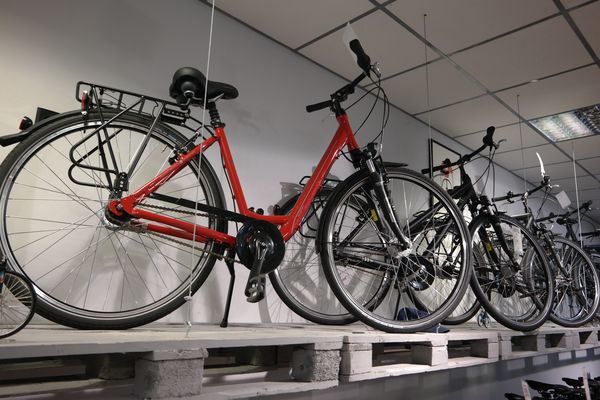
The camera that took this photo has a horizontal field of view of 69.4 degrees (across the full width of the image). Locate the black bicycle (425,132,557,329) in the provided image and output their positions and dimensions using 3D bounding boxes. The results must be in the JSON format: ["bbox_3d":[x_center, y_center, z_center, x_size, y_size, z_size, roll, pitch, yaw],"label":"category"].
[{"bbox_3d":[0.738,0.176,2.553,1.830,1.100,0.610,5,-20,-11],"label":"black bicycle"}]

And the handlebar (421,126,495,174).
[{"bbox_3d":[1.003,-0.293,2.757,0.150,0.110,0.630,9,-23,-24],"label":"handlebar"}]

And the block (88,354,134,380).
[{"bbox_3d":[-0.567,0.501,1.345,0.138,0.079,0.140,14,-17,-41],"label":"block"}]

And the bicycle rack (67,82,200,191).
[{"bbox_3d":[-0.566,-0.179,1.491,0.410,0.350,0.150,9,-20,-27],"label":"bicycle rack"}]

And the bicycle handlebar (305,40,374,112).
[{"bbox_3d":[0.167,-0.531,1.992,0.170,0.140,0.610,6,-18,-16],"label":"bicycle handlebar"}]

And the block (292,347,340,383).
[{"bbox_3d":[0.051,0.547,1.442,0.138,0.079,0.100,14,-17,-41],"label":"block"}]

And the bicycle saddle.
[{"bbox_3d":[-0.362,-0.427,1.683,0.260,0.120,0.200,9,-20,-27],"label":"bicycle saddle"}]

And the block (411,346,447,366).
[{"bbox_3d":[0.569,0.673,1.905,0.138,0.079,0.100,14,-17,-41],"label":"block"}]

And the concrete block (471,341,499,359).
[{"bbox_3d":[0.954,0.770,2.251,0.138,0.079,0.100,14,-17,-41],"label":"concrete block"}]

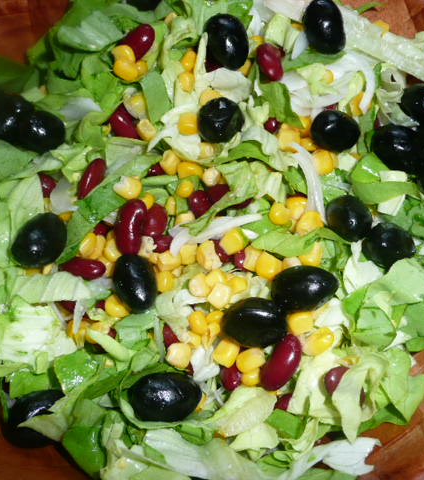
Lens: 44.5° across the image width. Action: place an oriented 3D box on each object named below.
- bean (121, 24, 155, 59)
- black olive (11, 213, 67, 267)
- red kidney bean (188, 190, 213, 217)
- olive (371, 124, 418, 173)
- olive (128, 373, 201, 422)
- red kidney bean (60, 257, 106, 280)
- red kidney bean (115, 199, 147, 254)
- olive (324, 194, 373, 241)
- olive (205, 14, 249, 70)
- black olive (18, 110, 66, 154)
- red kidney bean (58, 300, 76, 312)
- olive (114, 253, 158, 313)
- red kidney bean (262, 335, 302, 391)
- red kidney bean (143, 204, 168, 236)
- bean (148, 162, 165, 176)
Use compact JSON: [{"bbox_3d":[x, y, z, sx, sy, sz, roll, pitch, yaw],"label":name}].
[{"bbox_3d":[-0.034,-0.090,0.236,0.011,0.009,0.020,34,73,11],"label":"bean"},{"bbox_3d":[-0.066,0.000,0.197,0.018,0.018,0.023,42,76,12],"label":"black olive"},{"bbox_3d":[-0.004,-0.014,0.203,0.010,0.009,0.017,-42,78,-14],"label":"red kidney bean"},{"bbox_3d":[0.075,-0.038,0.214,0.022,0.018,0.018,47,111,6],"label":"olive"},{"bbox_3d":[-0.017,0.056,0.185,0.026,0.018,0.018,2,70,0],"label":"olive"},{"bbox_3d":[-0.048,0.011,0.193,0.018,0.008,0.008,10,72,3],"label":"red kidney bean"},{"bbox_3d":[-0.030,-0.005,0.194,0.011,0.009,0.021,7,71,0],"label":"red kidney bean"},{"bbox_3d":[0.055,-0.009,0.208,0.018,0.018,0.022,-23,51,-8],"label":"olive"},{"bbox_3d":[0.006,-0.086,0.226,0.018,0.018,0.024,-14,110,7],"label":"olive"},{"bbox_3d":[-0.071,-0.045,0.217,0.022,0.018,0.018,17,71,20],"label":"black olive"},{"bbox_3d":[-0.053,0.024,0.193,0.016,0.007,0.008,32,75,10],"label":"red kidney bean"},{"bbox_3d":[-0.030,0.017,0.204,0.017,0.017,0.024,-21,72,-8],"label":"olive"},{"bbox_3d":[0.025,0.043,0.183,0.010,0.010,0.021,29,74,9],"label":"red kidney bean"},{"bbox_3d":[-0.022,-0.007,0.200,0.010,0.009,0.017,-9,72,-5],"label":"red kidney bean"},{"bbox_3d":[-0.023,-0.028,0.209,0.017,0.009,0.010,6,71,0],"label":"bean"}]

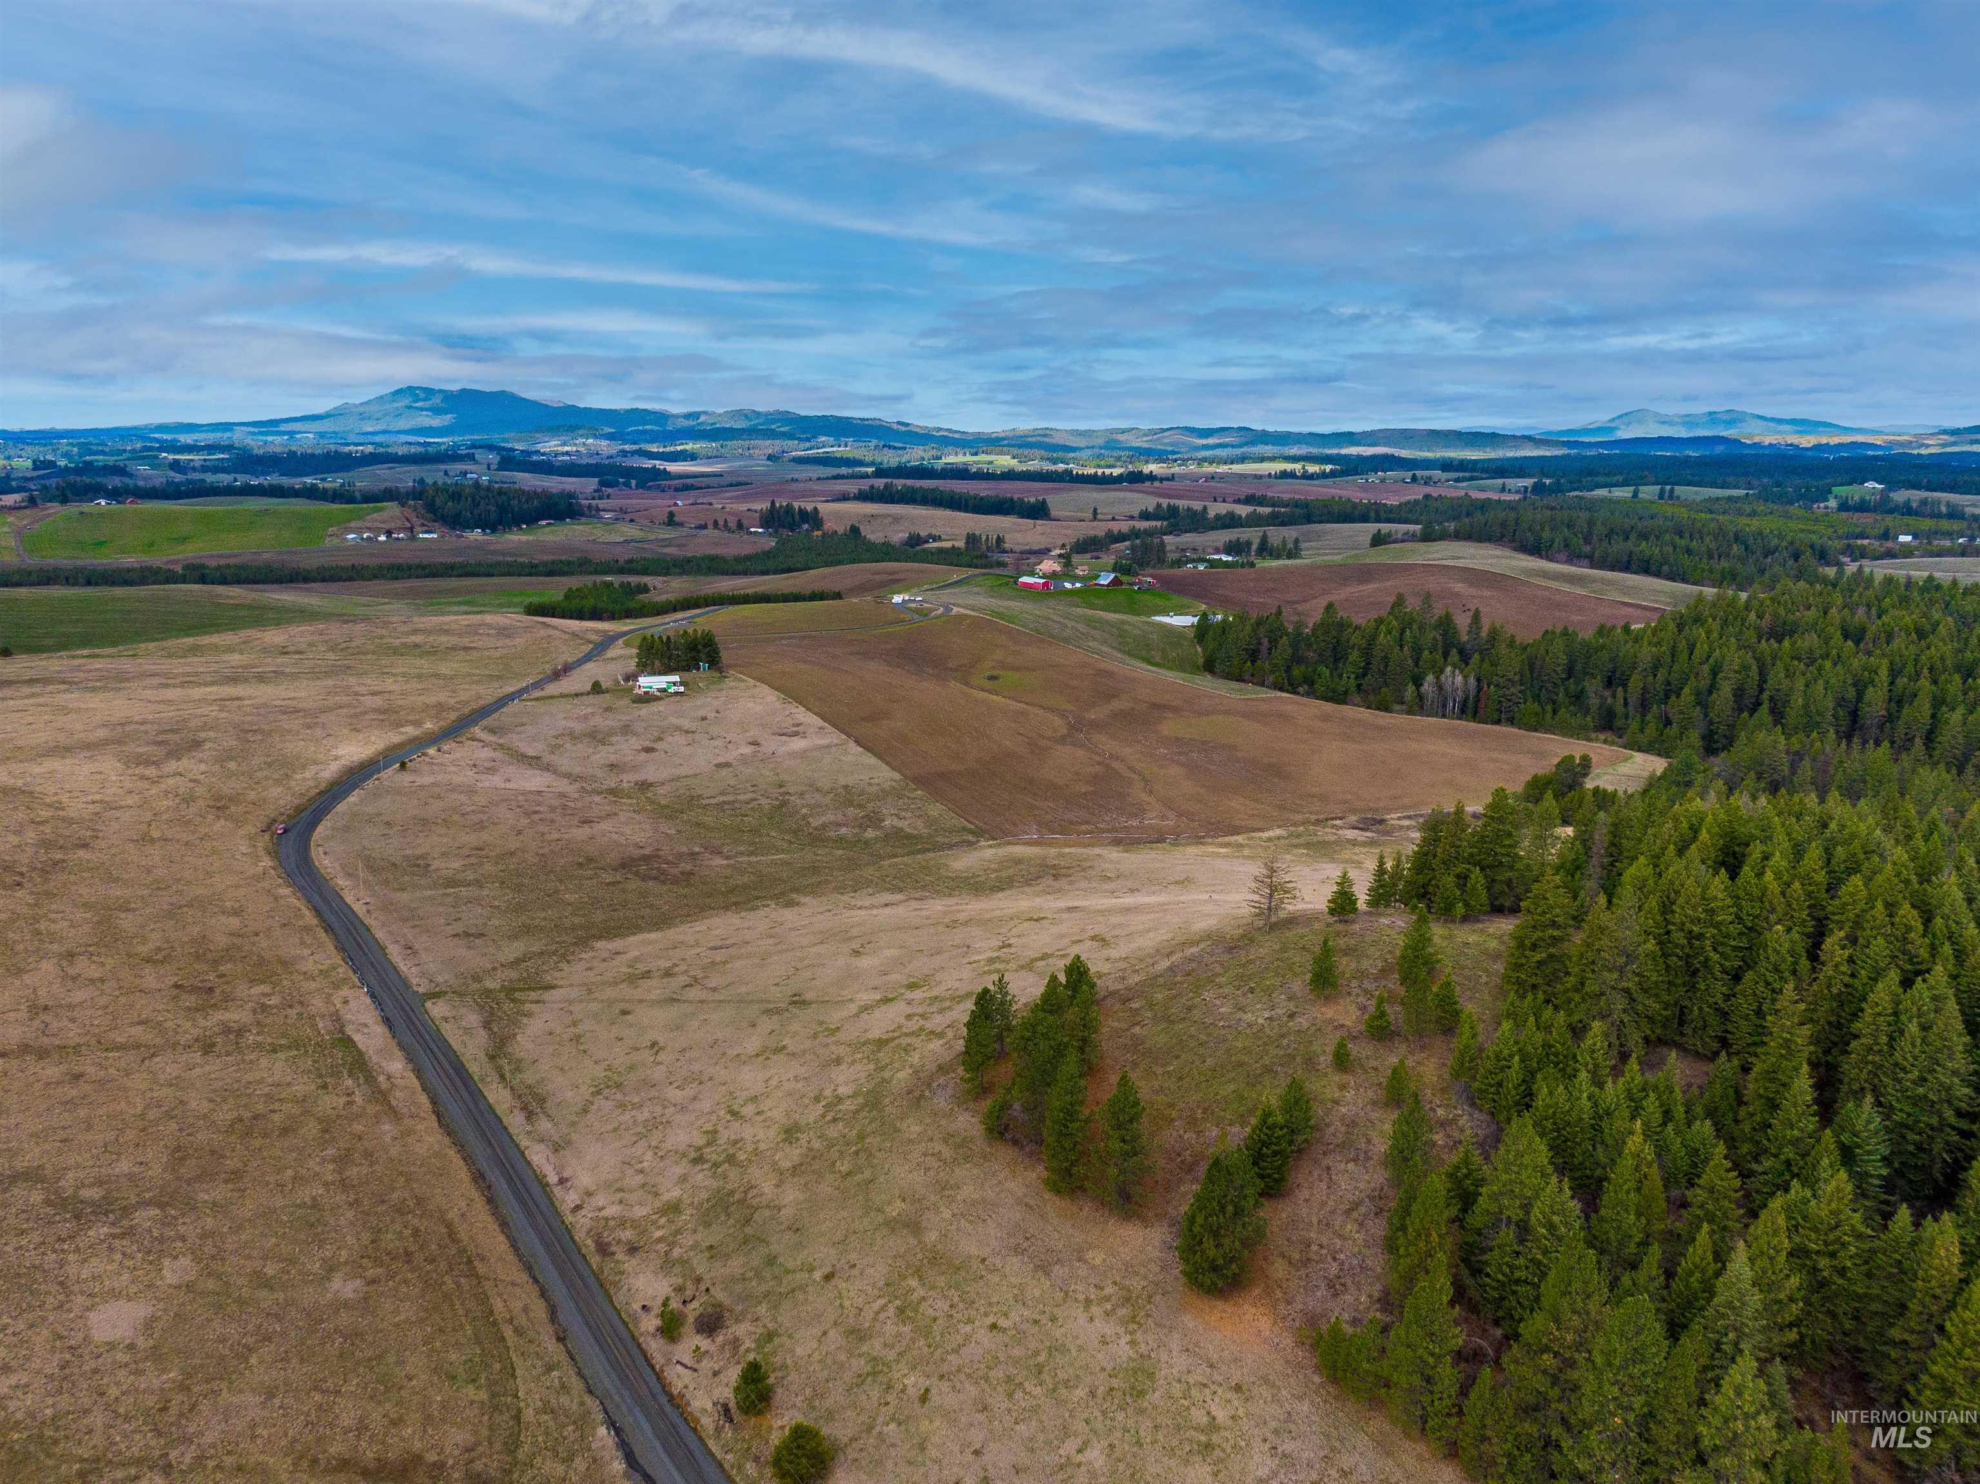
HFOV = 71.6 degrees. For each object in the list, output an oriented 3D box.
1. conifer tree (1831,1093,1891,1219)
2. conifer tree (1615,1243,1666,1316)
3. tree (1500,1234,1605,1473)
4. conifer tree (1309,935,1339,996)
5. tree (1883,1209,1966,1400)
[{"bbox_3d":[95.950,45.710,151.050,6.280,14.970,6.280,0,13,0],"label":"conifer tree"},{"bbox_3d":[80.870,67.480,167.770,5.480,13.820,5.480,0,12,0],"label":"conifer tree"},{"bbox_3d":[45.610,49.880,110.840,8.360,22.330,8.360,0,13,0],"label":"tree"},{"bbox_3d":[60.630,40.520,248.560,5.180,11.610,5.180,0,12,0],"label":"conifer tree"},{"bbox_3d":[107.930,65.180,157.730,7.470,24.640,7.470,0,12,0],"label":"tree"}]

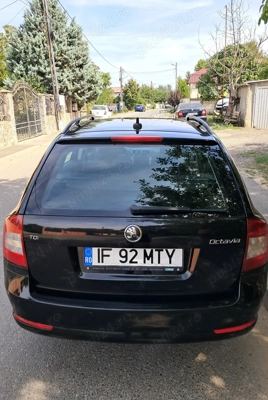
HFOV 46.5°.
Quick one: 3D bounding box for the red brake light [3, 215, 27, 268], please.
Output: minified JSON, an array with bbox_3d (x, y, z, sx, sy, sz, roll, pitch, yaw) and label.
[{"bbox_3d":[-0.693,0.189,1.807,0.210,0.290,0.200,4,18,13],"label":"red brake light"}]

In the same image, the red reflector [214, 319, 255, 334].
[{"bbox_3d":[0.561,0.696,1.718,0.255,0.040,0.050,-5,18,-14],"label":"red reflector"}]

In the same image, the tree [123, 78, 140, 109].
[{"bbox_3d":[-0.291,-20.596,60.621,3.700,5.800,3.700,0,17,0],"label":"tree"}]

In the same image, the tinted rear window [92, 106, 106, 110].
[{"bbox_3d":[-3.121,-8.328,28.303,1.250,0.380,0.300,1,17,3],"label":"tinted rear window"}]

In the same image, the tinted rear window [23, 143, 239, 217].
[{"bbox_3d":[0.013,-0.103,1.705,1.160,0.430,0.090,1,-19,2],"label":"tinted rear window"}]

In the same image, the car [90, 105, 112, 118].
[{"bbox_3d":[-3.281,-8.886,31.794,1.700,1.450,4.200,1,17,5],"label":"car"}]

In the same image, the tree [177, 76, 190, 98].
[{"bbox_3d":[6.658,-13.890,41.760,1.900,5.000,1.900,0,17,0],"label":"tree"}]

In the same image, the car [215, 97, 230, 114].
[{"bbox_3d":[9.224,-8.756,29.218,1.800,1.650,4.300,14,22,38],"label":"car"}]

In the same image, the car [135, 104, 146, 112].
[{"bbox_3d":[1.270,-17.890,60.935,1.680,1.450,4.000,2,17,6],"label":"car"}]

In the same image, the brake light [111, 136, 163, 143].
[{"bbox_3d":[0.016,-0.352,1.817,0.305,0.040,0.045,1,17,3],"label":"brake light"}]

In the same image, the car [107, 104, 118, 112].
[{"bbox_3d":[-3.374,-14.311,48.958,1.720,1.500,4.200,1,17,5],"label":"car"}]

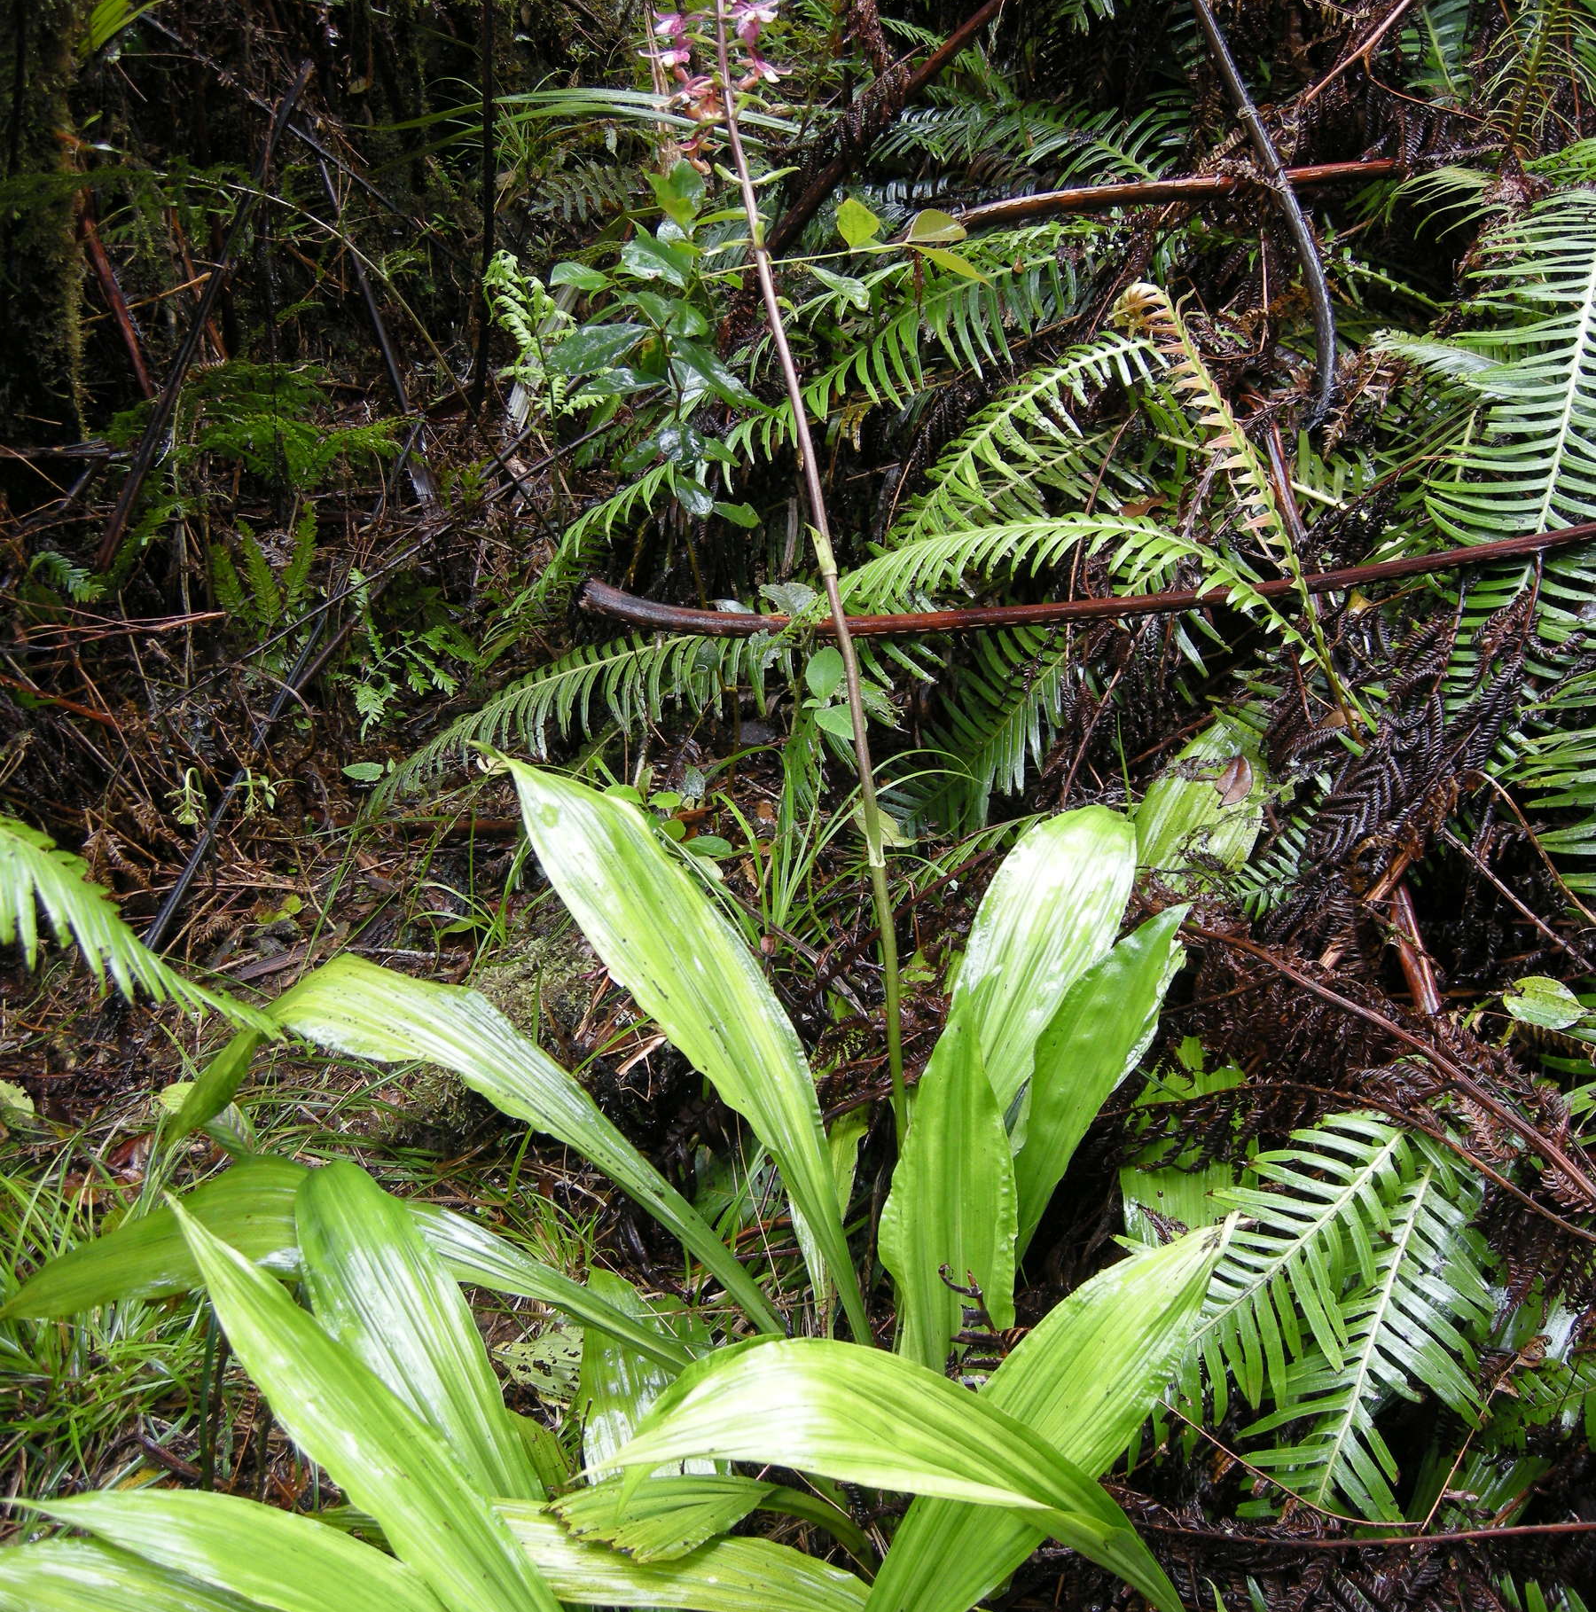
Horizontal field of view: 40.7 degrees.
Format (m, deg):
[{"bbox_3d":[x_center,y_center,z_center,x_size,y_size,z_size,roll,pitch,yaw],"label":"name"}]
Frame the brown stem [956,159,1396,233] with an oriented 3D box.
[{"bbox_3d":[0.343,-0.555,1.950,0.410,0.030,0.035,-10,22,-9],"label":"brown stem"}]

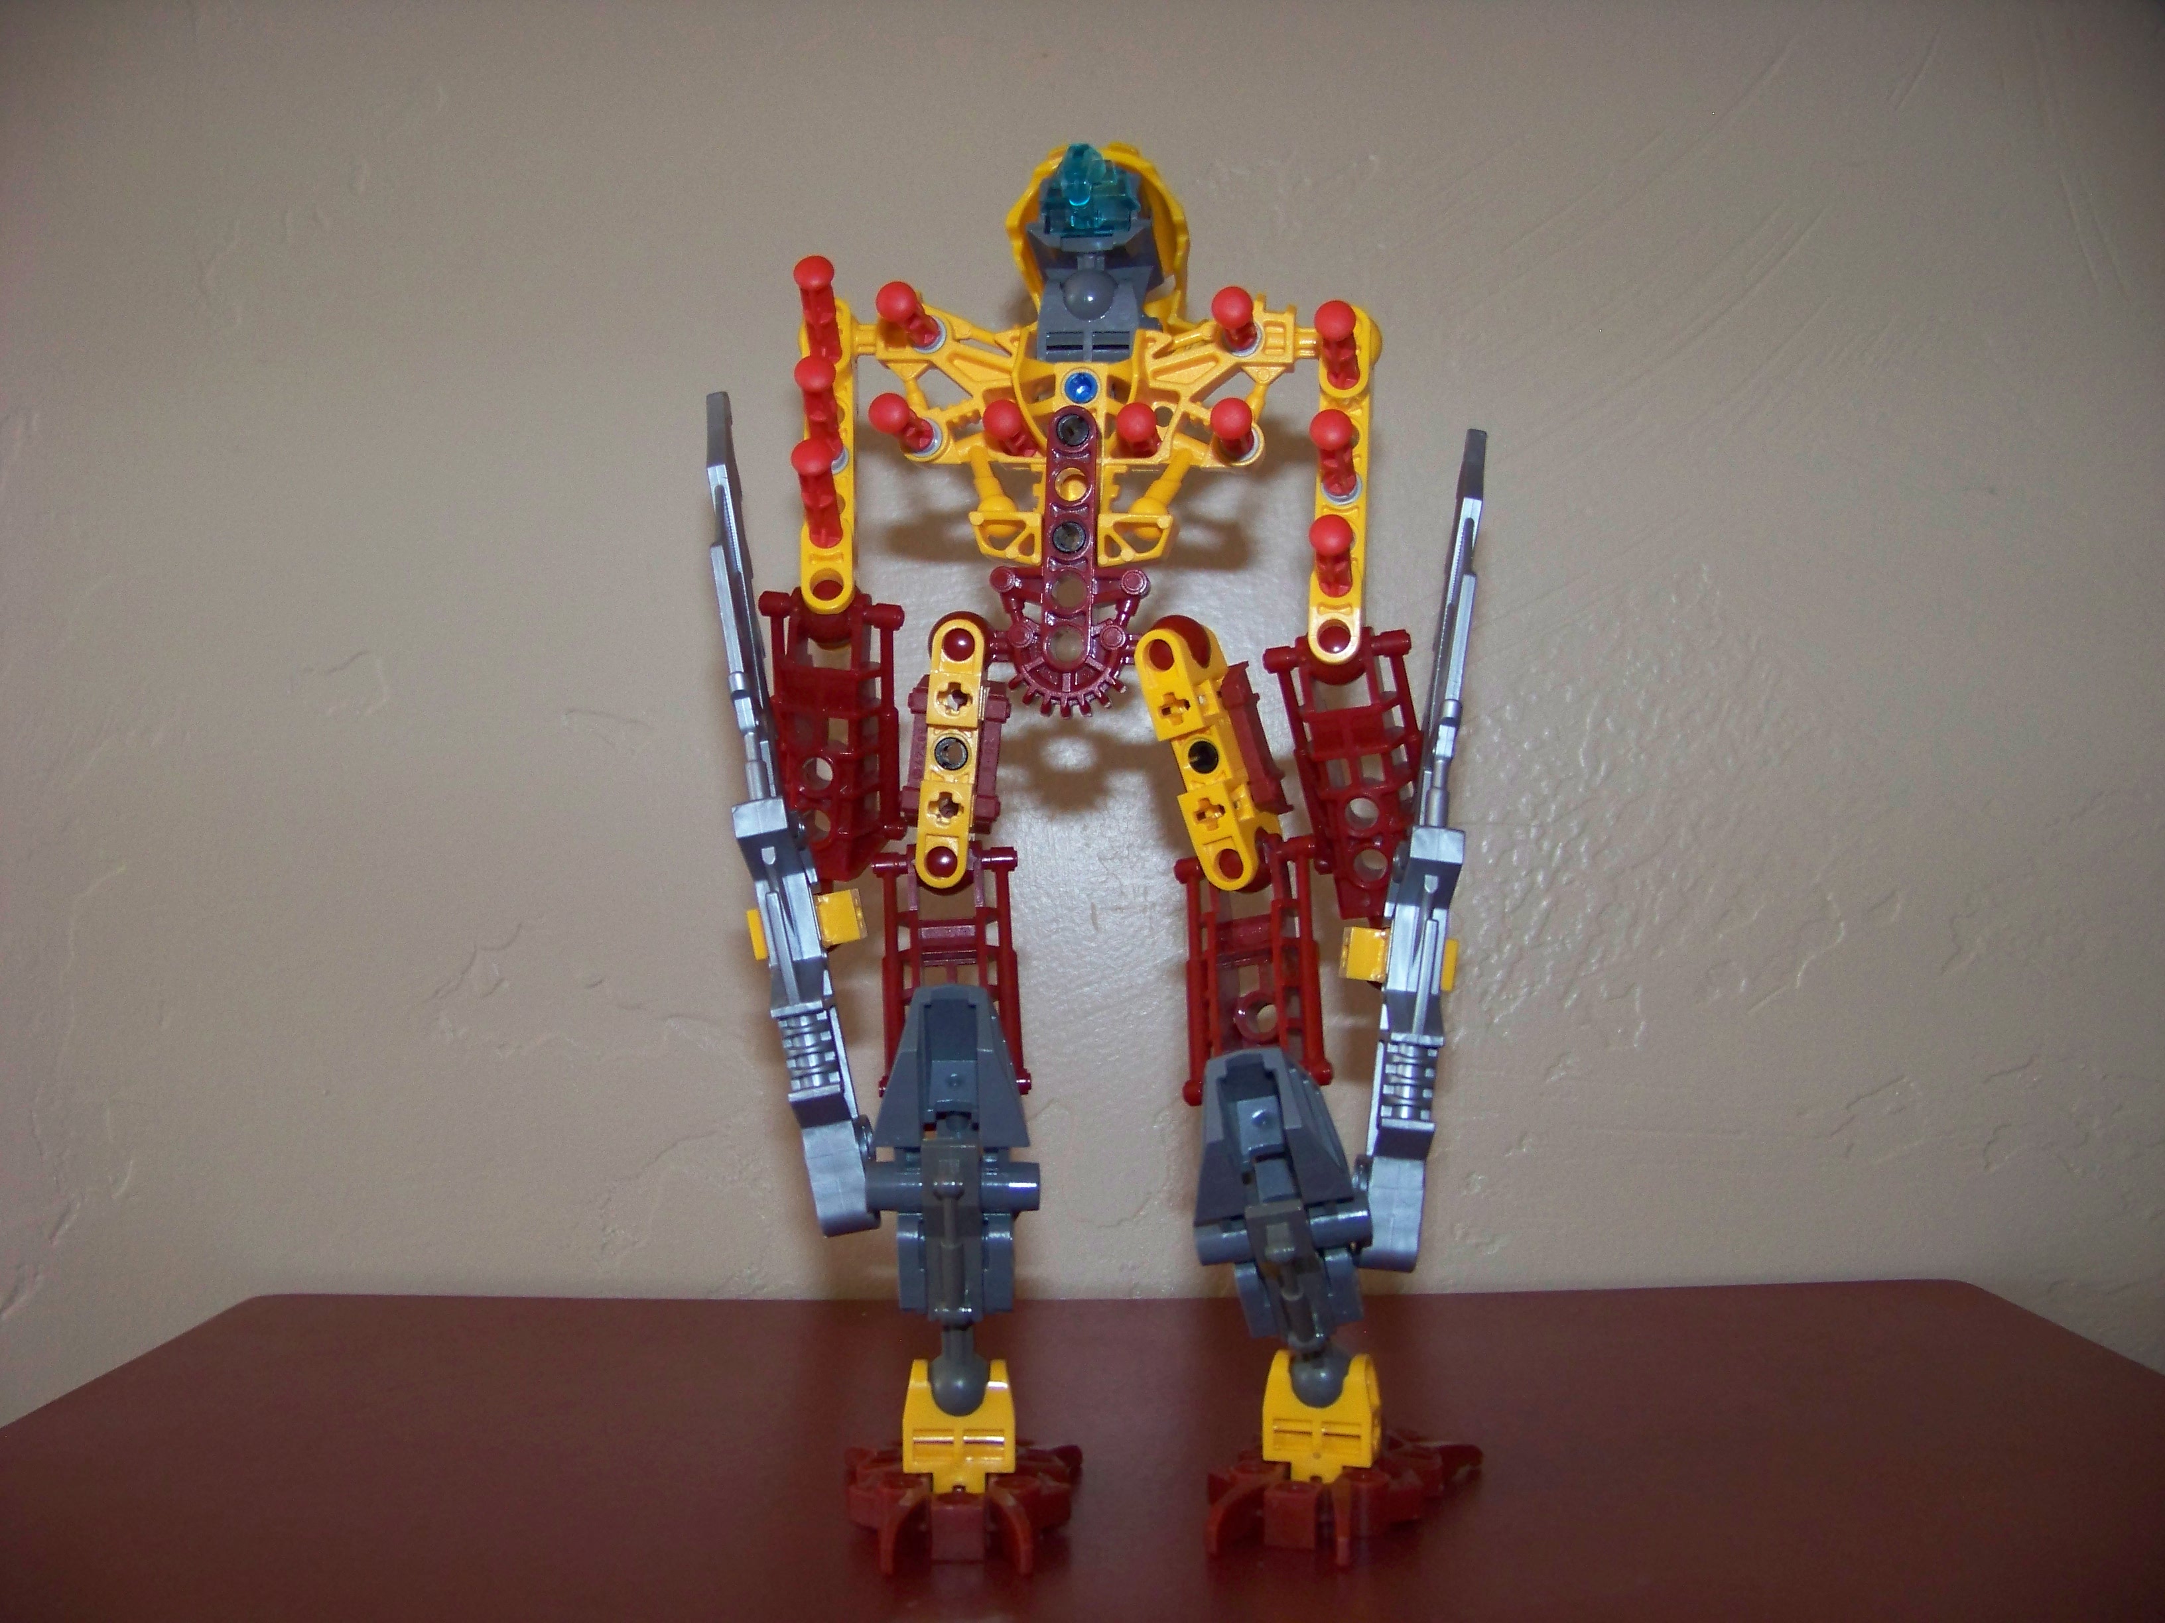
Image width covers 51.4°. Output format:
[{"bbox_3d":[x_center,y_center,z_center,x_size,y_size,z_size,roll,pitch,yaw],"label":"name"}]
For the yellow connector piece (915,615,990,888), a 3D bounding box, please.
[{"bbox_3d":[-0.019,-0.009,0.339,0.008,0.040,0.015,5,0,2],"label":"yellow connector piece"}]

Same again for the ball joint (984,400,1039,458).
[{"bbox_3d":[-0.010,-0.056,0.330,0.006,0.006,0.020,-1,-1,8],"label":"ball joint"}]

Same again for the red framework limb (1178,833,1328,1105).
[{"bbox_3d":[0.026,0.025,0.340,0.022,0.046,0.014,-6,-6,12],"label":"red framework limb"}]

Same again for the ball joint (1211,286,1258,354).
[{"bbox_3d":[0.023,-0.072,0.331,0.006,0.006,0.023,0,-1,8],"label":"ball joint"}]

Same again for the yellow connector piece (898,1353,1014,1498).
[{"bbox_3d":[-0.018,0.089,0.330,0.016,0.020,0.012,0,-1,0],"label":"yellow connector piece"}]

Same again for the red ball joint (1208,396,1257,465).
[{"bbox_3d":[0.022,-0.056,0.330,0.006,0.006,0.020,-1,-1,8],"label":"red ball joint"}]

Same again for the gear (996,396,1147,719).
[{"bbox_3d":[-0.002,-0.038,0.338,0.024,0.046,0.009,2,3,6],"label":"gear"}]

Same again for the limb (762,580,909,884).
[{"bbox_3d":[-0.037,-0.011,0.333,0.021,0.045,0.013,3,12,13],"label":"limb"}]

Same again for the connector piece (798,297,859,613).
[{"bbox_3d":[-0.039,-0.052,0.351,0.008,0.056,0.013,-4,-25,0],"label":"connector piece"}]

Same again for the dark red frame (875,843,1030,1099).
[{"bbox_3d":[-0.019,0.025,0.336,0.023,0.042,0.013,-3,-3,0],"label":"dark red frame"}]

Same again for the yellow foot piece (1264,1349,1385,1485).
[{"bbox_3d":[0.035,0.087,0.330,0.016,0.019,0.012,-1,-1,13],"label":"yellow foot piece"}]

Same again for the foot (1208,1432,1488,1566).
[{"bbox_3d":[0.038,0.103,0.345,0.035,0.011,0.044,-1,-1,22],"label":"foot"}]

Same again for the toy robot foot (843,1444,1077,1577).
[{"bbox_3d":[-0.017,0.100,0.328,0.034,0.009,0.039,0,-1,0],"label":"toy robot foot"}]

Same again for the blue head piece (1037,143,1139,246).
[{"bbox_3d":[0.001,-0.096,0.349,0.015,0.015,0.014,-1,-1,3],"label":"blue head piece"}]

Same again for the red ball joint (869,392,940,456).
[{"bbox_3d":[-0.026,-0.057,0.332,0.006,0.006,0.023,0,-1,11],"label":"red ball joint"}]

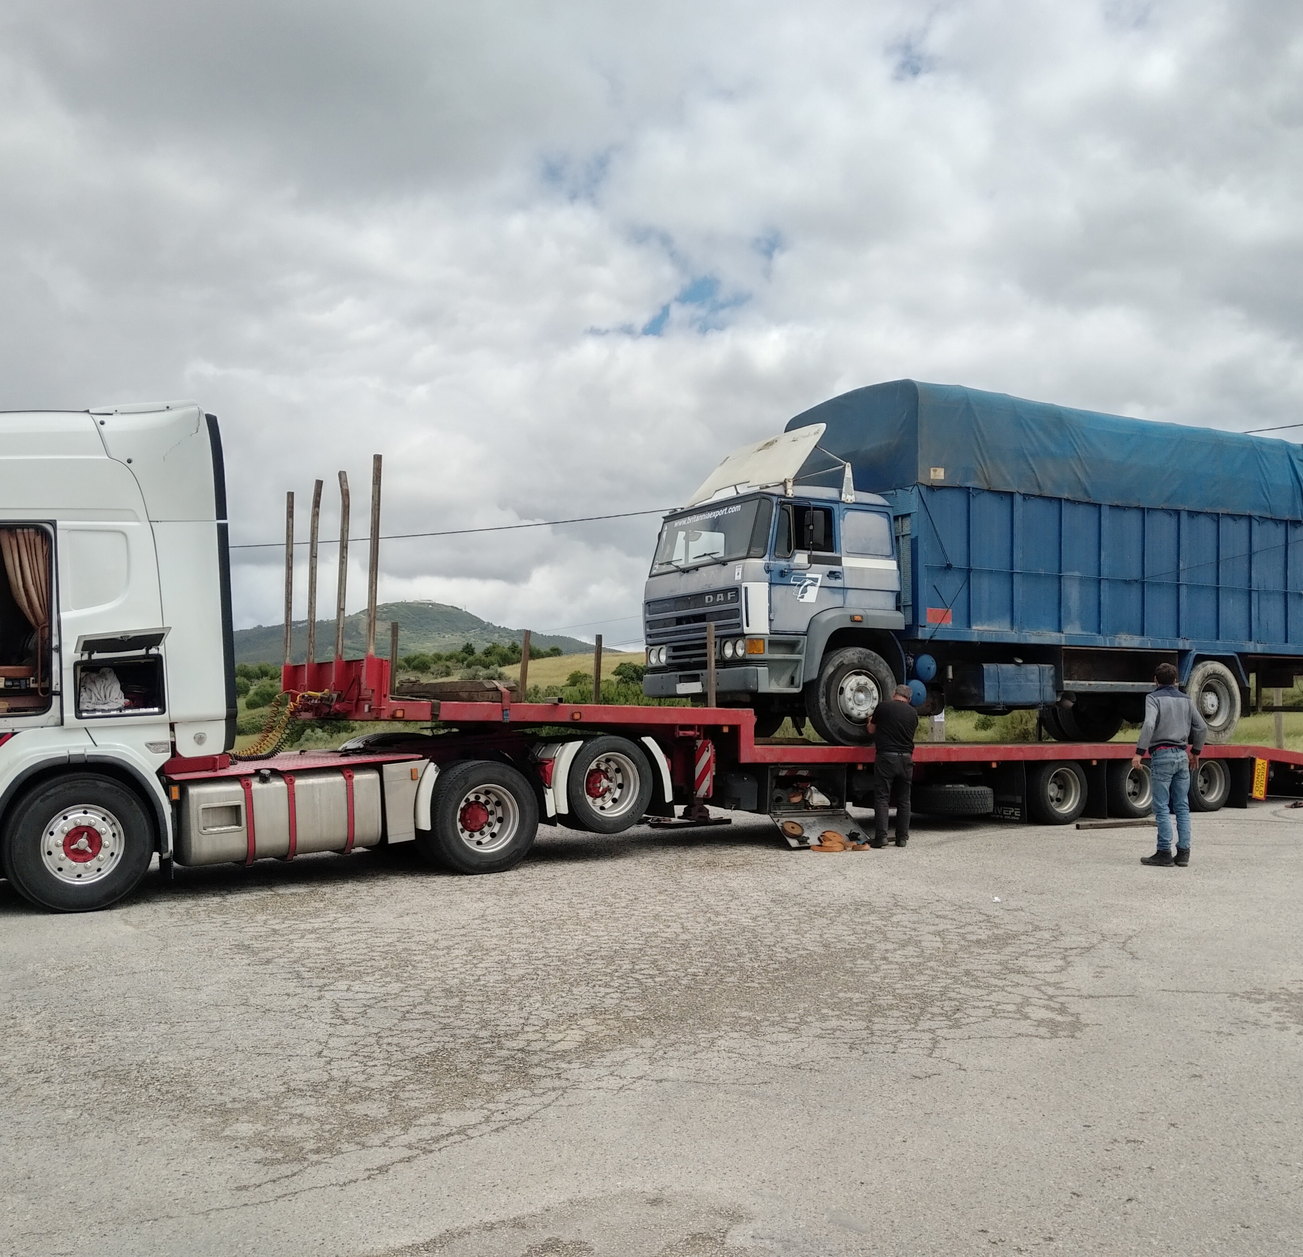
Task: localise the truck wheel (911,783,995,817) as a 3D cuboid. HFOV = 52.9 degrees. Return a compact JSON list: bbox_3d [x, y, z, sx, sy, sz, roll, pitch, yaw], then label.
[{"bbox_3d":[3.536,2.002,15.329,1.000,0.310,1.000,-1,-3,0],"label":"truck wheel"}]

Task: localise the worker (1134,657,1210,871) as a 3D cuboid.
[{"bbox_3d":[4.603,1.213,11.705,0.620,1.790,0.360,0,-3,-5],"label":"worker"}]

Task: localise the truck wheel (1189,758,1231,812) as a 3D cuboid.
[{"bbox_3d":[7.148,1.979,17.038,0.810,0.810,0.300,1,-4,-31],"label":"truck wheel"}]

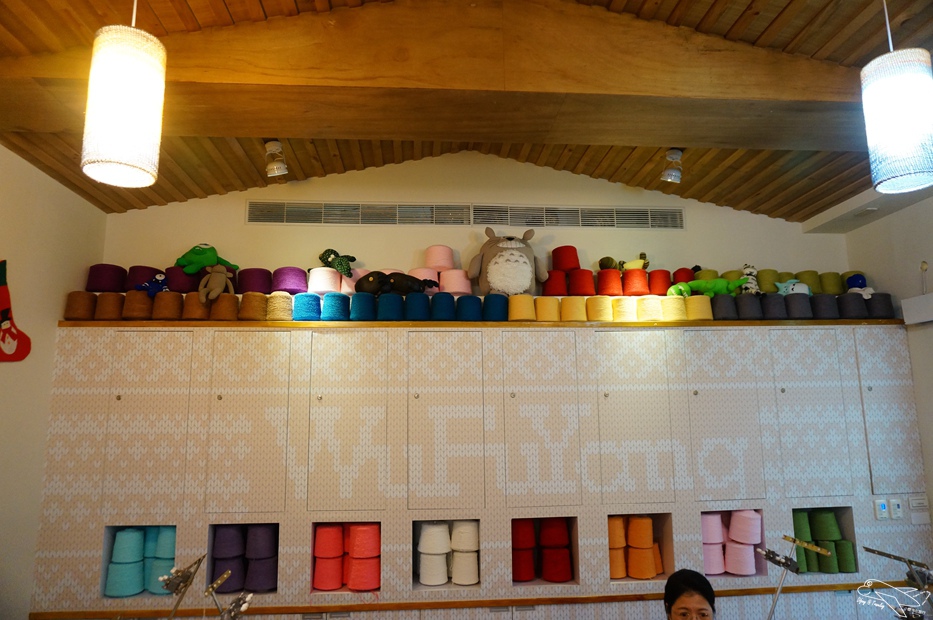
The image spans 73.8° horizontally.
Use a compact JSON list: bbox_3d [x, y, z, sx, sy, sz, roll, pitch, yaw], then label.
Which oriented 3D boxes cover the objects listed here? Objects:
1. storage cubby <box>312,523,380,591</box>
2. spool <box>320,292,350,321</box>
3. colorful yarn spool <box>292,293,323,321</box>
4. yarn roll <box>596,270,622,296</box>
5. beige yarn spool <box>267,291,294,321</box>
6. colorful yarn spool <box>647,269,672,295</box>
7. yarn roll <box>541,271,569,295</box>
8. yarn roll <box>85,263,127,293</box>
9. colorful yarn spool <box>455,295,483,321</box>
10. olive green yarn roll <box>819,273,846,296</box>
[{"bbox_3d":[-0.672,1.380,3.575,0.374,0.370,0.370,0,-8,-5],"label":"storage cubby"},{"bbox_3d":[-0.817,-0.005,3.902,0.178,0.179,0.178,0,-9,-5],"label":"spool"},{"bbox_3d":[-1.004,-0.004,3.929,0.174,0.185,0.174,0,-9,-5],"label":"colorful yarn spool"},{"bbox_3d":[0.938,-0.165,4.076,0.164,0.180,0.164,0,-10,-4],"label":"yarn roll"},{"bbox_3d":[-1.155,-0.011,3.862,0.150,0.187,0.150,0,-9,-5],"label":"beige yarn spool"},{"bbox_3d":[1.354,-0.173,4.340,0.163,0.187,0.163,-1,-9,0],"label":"colorful yarn spool"},{"bbox_3d":[0.575,-0.161,4.029,0.175,0.171,0.175,0,-8,-5],"label":"yarn roll"},{"bbox_3d":[-2.324,-0.176,4.032,0.233,0.201,0.233,0,-9,-5],"label":"yarn roll"},{"bbox_3d":[0.020,0.001,3.958,0.159,0.164,0.159,0,-9,-5],"label":"colorful yarn spool"},{"bbox_3d":[2.572,-0.167,4.398,0.153,0.173,0.153,-1,-9,0],"label":"olive green yarn roll"}]

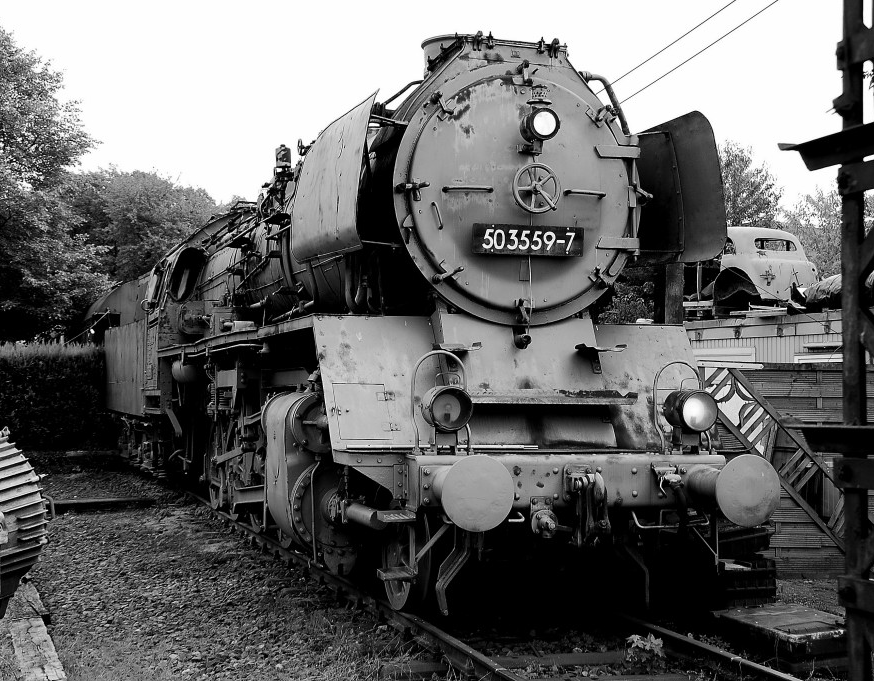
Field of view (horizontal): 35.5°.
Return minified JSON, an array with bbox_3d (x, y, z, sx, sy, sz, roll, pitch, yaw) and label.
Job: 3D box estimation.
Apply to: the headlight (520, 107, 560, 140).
[{"bbox_3d":[0.723,-1.506,9.585,0.230,0.235,0.225,1,-2,-16],"label":"headlight"}]

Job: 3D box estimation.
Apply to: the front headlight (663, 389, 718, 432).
[{"bbox_3d":[1.701,0.467,9.137,0.275,0.280,0.270,1,-2,-16],"label":"front headlight"}]

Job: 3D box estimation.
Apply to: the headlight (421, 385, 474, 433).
[{"bbox_3d":[0.059,0.433,8.660,0.280,0.285,0.270,1,-2,-16],"label":"headlight"}]

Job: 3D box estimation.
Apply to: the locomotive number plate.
[{"bbox_3d":[0.656,-0.715,9.758,0.840,0.210,0.030,1,-2,-16],"label":"locomotive number plate"}]

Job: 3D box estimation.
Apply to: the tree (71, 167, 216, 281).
[{"bbox_3d":[-9.382,-1.082,43.839,6.000,8.810,5.800,1,-2,-12],"label":"tree"}]

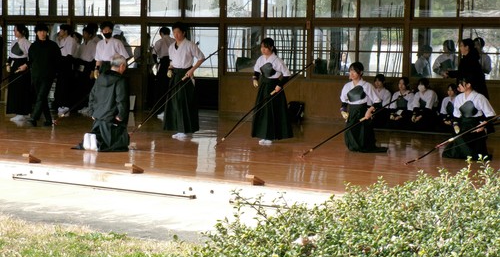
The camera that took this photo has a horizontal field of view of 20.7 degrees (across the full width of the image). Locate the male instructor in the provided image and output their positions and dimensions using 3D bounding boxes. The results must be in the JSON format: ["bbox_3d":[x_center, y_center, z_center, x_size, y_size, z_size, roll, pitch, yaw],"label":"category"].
[{"bbox_3d":[-1.858,-0.342,18.223,0.550,1.250,0.670,4,5,40],"label":"male instructor"}]

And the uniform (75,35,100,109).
[{"bbox_3d":[-3.021,-1.087,25.646,0.400,1.617,0.480,-4,6,-41],"label":"uniform"}]

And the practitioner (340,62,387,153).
[{"bbox_3d":[1.552,-0.297,18.843,0.530,1.210,0.640,4,5,42],"label":"practitioner"}]

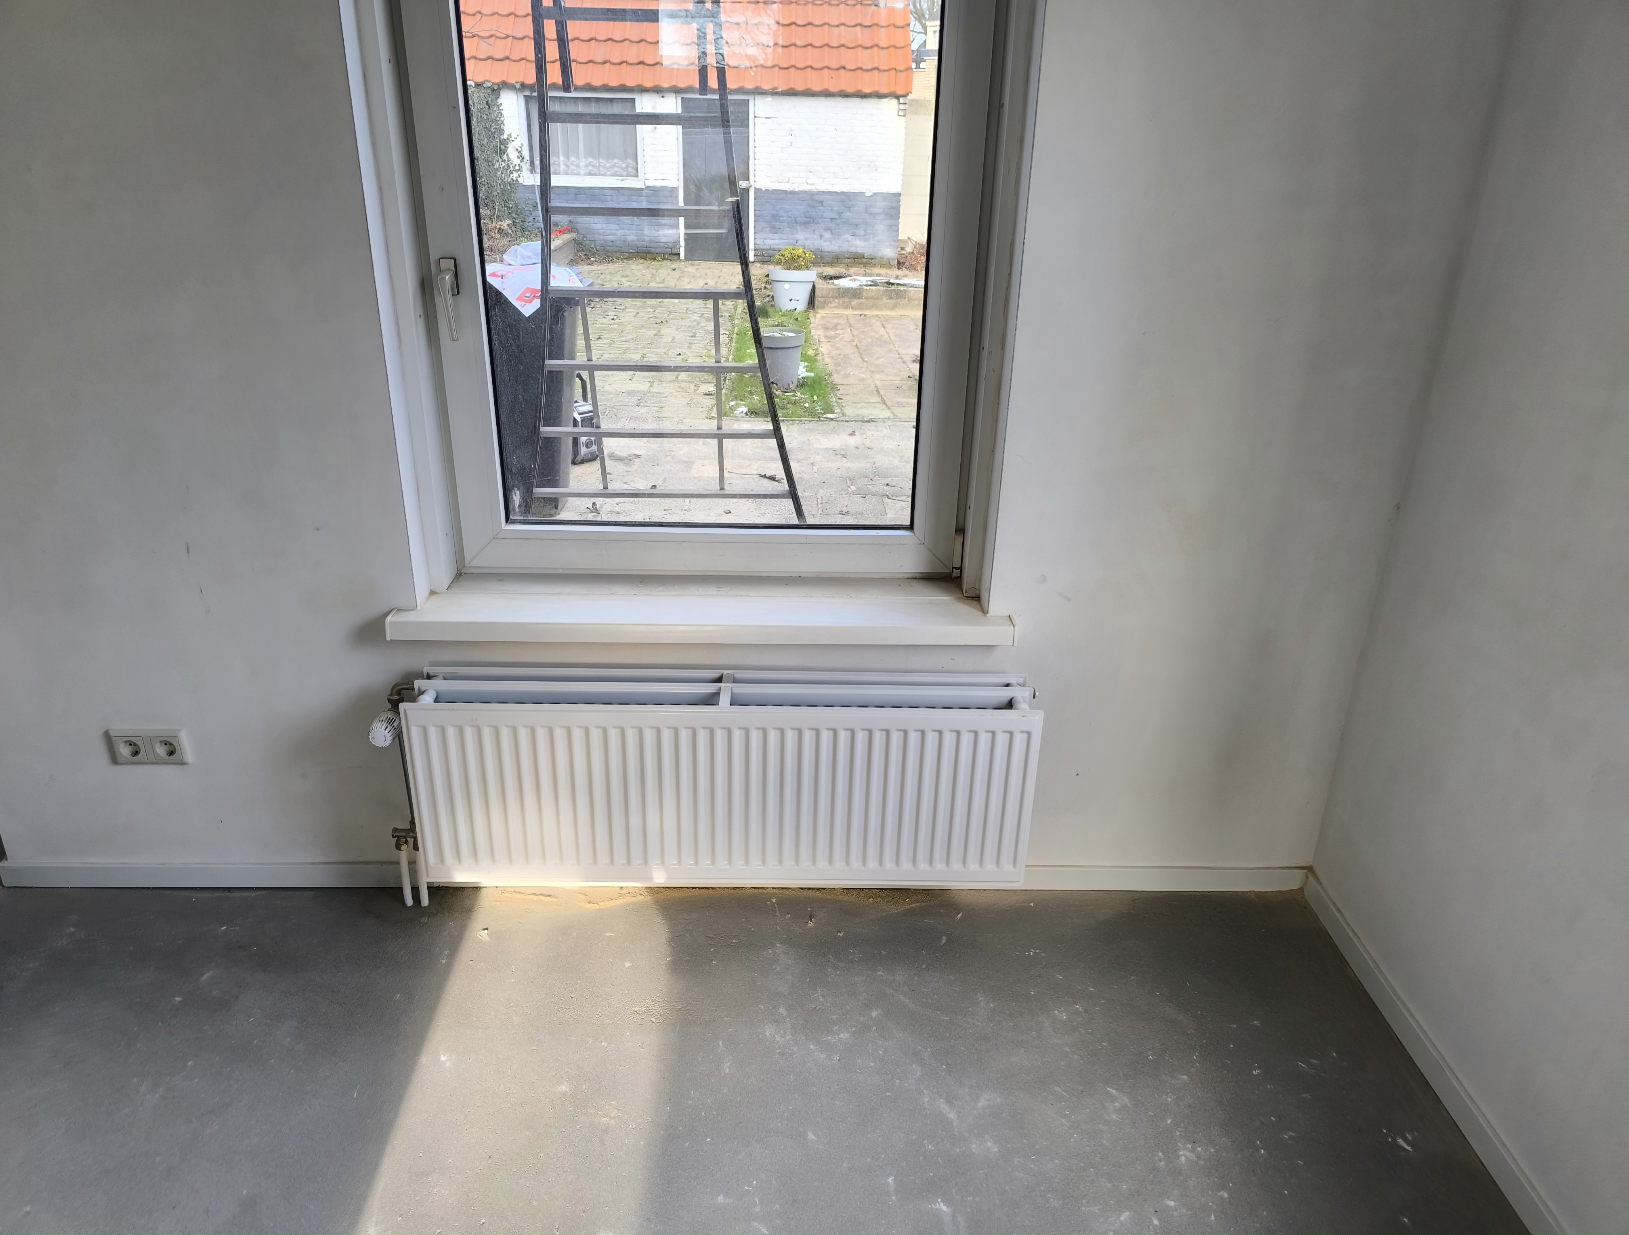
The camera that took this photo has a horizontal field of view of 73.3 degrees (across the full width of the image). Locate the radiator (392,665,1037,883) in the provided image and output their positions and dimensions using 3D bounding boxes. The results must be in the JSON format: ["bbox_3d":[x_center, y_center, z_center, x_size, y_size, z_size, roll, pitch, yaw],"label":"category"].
[{"bbox_3d":[-0.174,0.324,2.192,1.199,0.406,0.154,1,24,-2],"label":"radiator"}]

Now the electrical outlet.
[{"bbox_3d":[-1.377,0.270,2.264,0.156,0.081,0.012,1,24,-2],"label":"electrical outlet"}]

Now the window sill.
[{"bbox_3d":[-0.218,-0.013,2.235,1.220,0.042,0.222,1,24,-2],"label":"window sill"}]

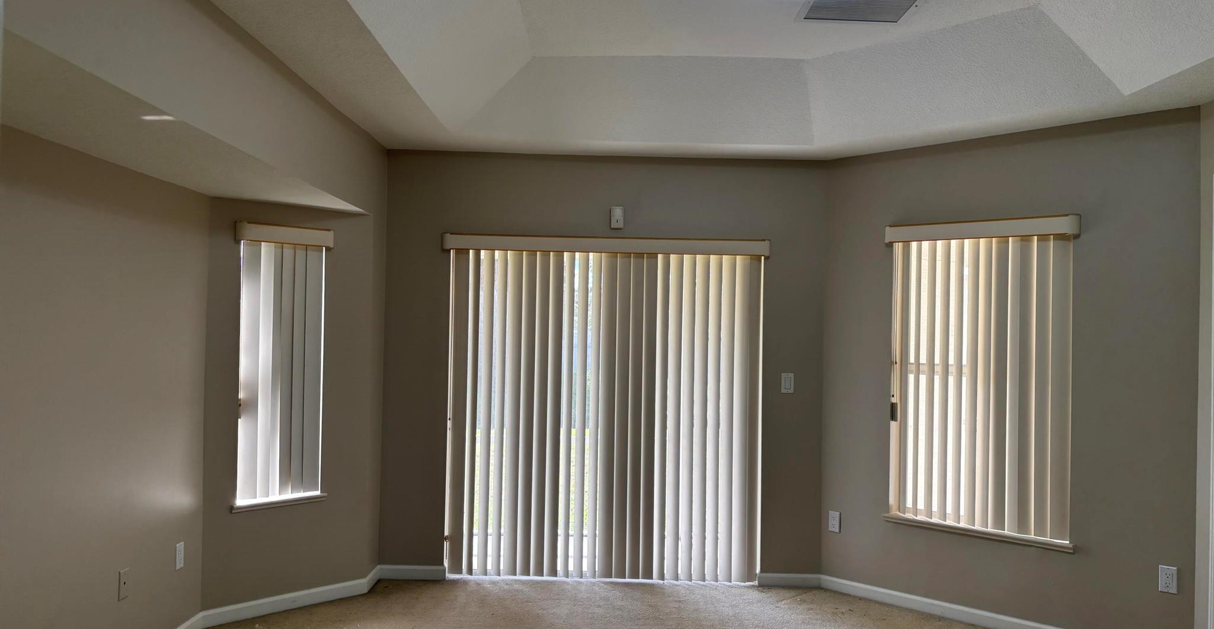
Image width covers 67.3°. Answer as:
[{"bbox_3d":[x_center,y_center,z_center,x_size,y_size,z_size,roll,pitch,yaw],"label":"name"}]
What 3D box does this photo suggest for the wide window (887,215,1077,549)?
[{"bbox_3d":[1.906,0.337,4.695,0.907,1.510,0.080,0,-1,43],"label":"wide window"}]

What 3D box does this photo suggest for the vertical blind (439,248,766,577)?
[{"bbox_3d":[-0.007,0.574,5.302,1.822,1.921,0.080,1,-1,-1],"label":"vertical blind"}]

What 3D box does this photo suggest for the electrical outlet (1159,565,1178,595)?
[{"bbox_3d":[2.501,1.182,4.065,0.071,0.115,0.012,0,-1,43],"label":"electrical outlet"}]

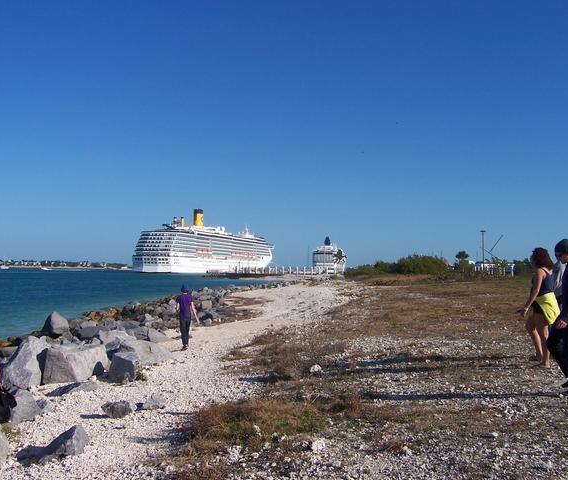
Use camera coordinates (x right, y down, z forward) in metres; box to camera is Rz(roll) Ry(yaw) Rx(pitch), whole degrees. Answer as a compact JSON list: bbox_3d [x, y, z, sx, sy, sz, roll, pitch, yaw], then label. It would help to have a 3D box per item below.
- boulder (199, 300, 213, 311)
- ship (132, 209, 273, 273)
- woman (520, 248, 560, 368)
[{"bbox_3d":[-3.479,2.903,29.500,0.580,0.420,0.520,0,-2,9],"label":"boulder"},{"bbox_3d":[-54.258,2.378,631.588,33.000,55.000,292.000,-1,-2,17],"label":"ship"},{"bbox_3d":[3.514,0.936,9.100,0.480,1.610,0.460,-2,-3,37],"label":"woman"}]

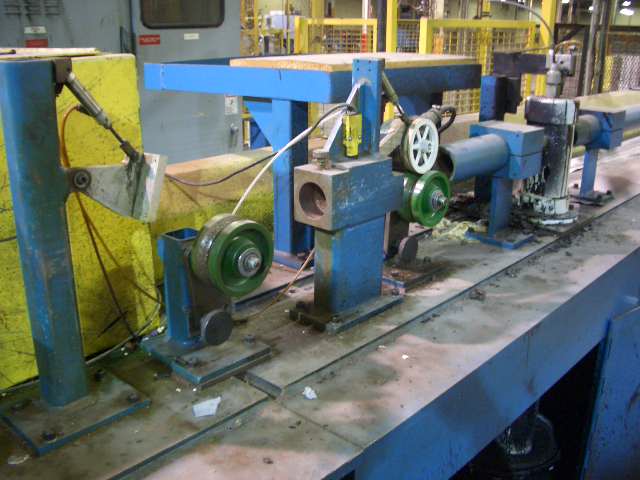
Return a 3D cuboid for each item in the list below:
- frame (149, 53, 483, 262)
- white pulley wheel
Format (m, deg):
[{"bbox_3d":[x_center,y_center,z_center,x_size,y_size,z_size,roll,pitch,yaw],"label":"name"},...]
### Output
[{"bbox_3d":[-0.022,-0.446,2.950,1.064,0.690,1.048,15,23,39],"label":"frame"},{"bbox_3d":[0.335,-0.315,2.180,0.040,0.187,0.187,15,23,39],"label":"white pulley wheel"}]

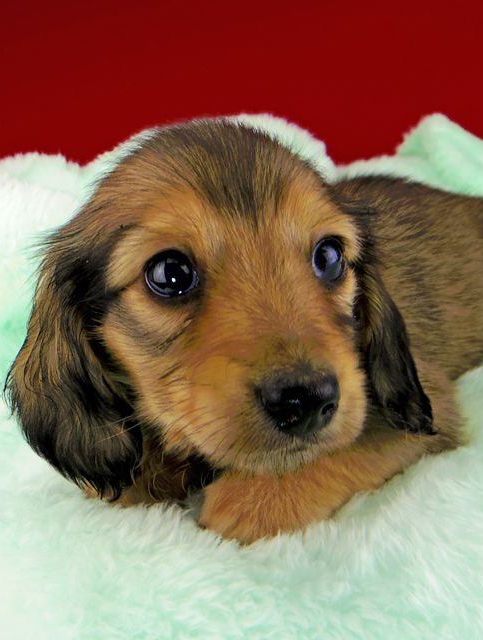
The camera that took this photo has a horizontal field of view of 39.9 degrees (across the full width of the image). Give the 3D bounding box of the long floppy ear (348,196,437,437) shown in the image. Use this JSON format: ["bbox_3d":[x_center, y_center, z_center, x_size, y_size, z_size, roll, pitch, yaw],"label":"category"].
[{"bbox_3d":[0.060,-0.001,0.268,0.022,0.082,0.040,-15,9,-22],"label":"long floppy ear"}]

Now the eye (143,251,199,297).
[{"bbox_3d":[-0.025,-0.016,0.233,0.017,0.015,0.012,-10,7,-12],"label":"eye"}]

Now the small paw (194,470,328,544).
[{"bbox_3d":[0.008,0.061,0.222,0.038,0.021,0.030,-11,19,-35],"label":"small paw"}]

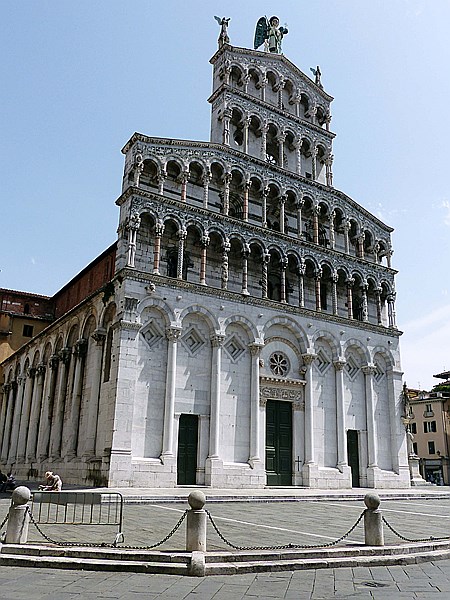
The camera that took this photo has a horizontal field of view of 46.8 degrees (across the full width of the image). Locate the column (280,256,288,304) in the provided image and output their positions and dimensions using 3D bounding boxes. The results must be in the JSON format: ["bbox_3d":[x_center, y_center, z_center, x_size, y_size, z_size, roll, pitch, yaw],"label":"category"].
[{"bbox_3d":[4.419,-1.477,38.622,0.470,3.814,0.470,13,-21,-31],"label":"column"}]

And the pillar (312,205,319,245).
[{"bbox_3d":[7.317,-6.082,42.040,0.440,3.721,0.440,1,-18,0],"label":"pillar"}]

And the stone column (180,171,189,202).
[{"bbox_3d":[-2.780,-7.727,35.656,0.440,2.596,0.440,1,-18,0],"label":"stone column"}]

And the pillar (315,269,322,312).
[{"bbox_3d":[6.660,-0.642,37.076,0.400,3.349,0.400,1,-18,0],"label":"pillar"}]

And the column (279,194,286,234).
[{"bbox_3d":[4.534,-6.666,40.395,0.450,3.449,0.450,13,-22,-30],"label":"column"}]

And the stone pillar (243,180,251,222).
[{"bbox_3d":[1.494,-6.676,35.474,0.390,3.197,0.390,12,-21,-30],"label":"stone pillar"}]

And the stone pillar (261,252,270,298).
[{"bbox_3d":[3.013,-1.887,37.872,0.450,3.705,0.450,13,-22,-30],"label":"stone pillar"}]

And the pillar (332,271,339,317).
[{"bbox_3d":[8.071,-0.366,37.930,0.390,3.415,0.390,1,-18,0],"label":"pillar"}]

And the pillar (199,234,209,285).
[{"bbox_3d":[-1.368,-2.709,35.256,0.450,3.732,0.450,13,-22,-30],"label":"pillar"}]

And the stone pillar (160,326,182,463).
[{"bbox_3d":[-3.478,5.856,33.742,0.820,8.500,0.780,13,-22,-30],"label":"stone pillar"}]

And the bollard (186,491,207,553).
[{"bbox_3d":[-0.510,4.127,9.761,0.350,1.050,0.350,1,-18,0],"label":"bollard"}]

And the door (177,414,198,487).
[{"bbox_3d":[-2.163,9.088,31.528,1.344,4.036,0.150,13,-22,-30],"label":"door"}]

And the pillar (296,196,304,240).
[{"bbox_3d":[5.993,-6.528,41.275,0.460,3.837,0.460,13,-21,-31],"label":"pillar"}]

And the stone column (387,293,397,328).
[{"bbox_3d":[14.305,0.875,44.408,0.580,3.212,0.580,13,-22,-30],"label":"stone column"}]

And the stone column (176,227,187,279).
[{"bbox_3d":[-2.630,-2.732,31.541,0.410,3.390,0.410,12,-21,-30],"label":"stone column"}]

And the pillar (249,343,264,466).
[{"bbox_3d":[2.268,7.199,37.122,0.820,8.400,0.780,13,-22,-30],"label":"pillar"}]

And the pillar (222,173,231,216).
[{"bbox_3d":[0.206,-8.268,40.565,0.460,3.900,0.460,13,-22,-30],"label":"pillar"}]

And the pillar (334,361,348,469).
[{"bbox_3d":[8.576,8.259,38.289,0.680,7.574,0.680,2,-19,1],"label":"pillar"}]

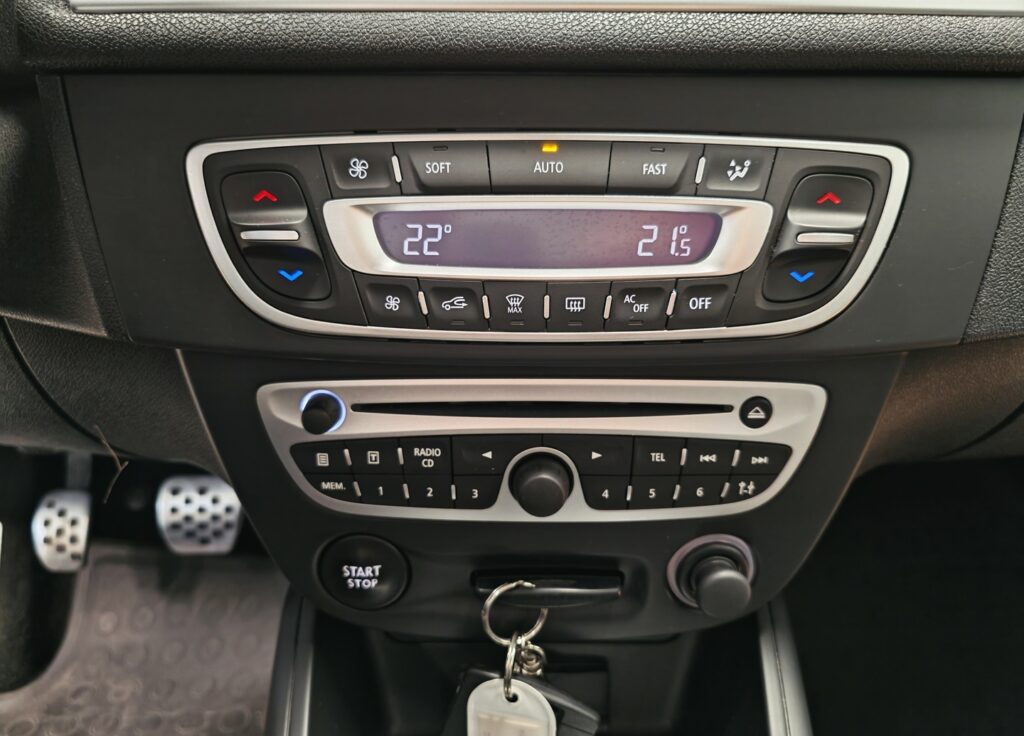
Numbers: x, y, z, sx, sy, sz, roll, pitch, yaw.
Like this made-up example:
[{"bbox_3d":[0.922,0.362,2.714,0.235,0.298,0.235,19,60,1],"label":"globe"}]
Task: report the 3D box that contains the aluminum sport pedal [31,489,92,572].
[{"bbox_3d":[-0.394,0.143,0.595,0.052,0.070,0.020,0,2,0],"label":"aluminum sport pedal"}]

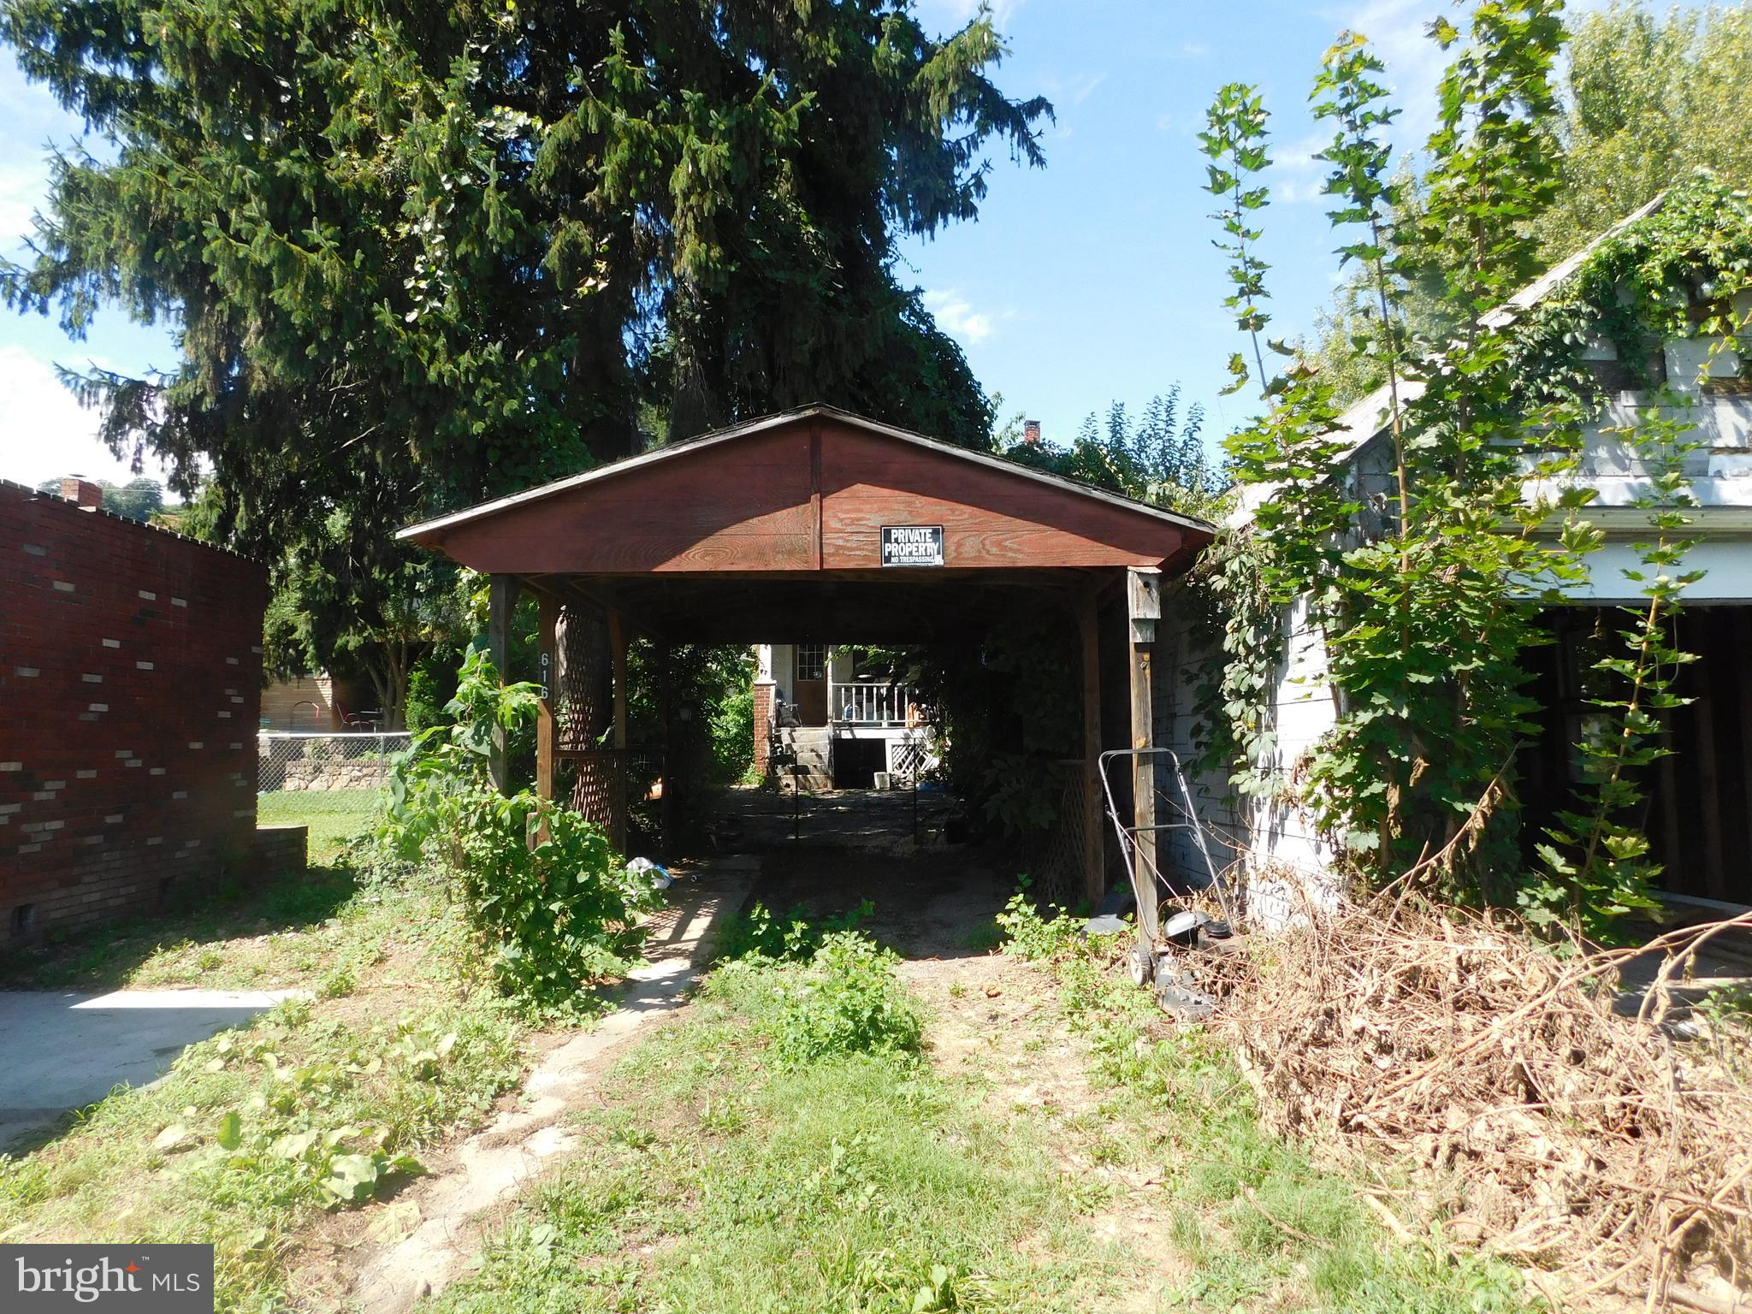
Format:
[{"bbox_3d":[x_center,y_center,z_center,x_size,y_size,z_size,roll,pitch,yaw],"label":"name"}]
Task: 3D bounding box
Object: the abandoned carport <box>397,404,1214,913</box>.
[{"bbox_3d":[-0.502,0.336,9.857,4.529,3.059,6.900,0,-4,-3],"label":"abandoned carport"}]

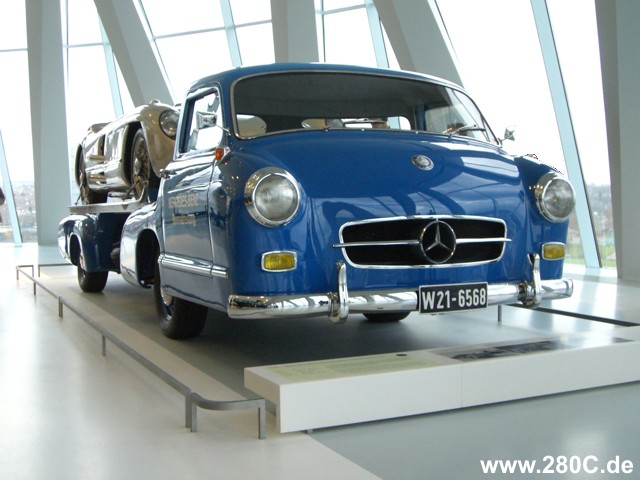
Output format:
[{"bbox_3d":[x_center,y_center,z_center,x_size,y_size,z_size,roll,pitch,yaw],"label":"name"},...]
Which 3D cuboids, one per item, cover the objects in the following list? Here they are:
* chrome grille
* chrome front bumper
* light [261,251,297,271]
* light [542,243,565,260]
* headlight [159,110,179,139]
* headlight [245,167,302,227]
[{"bbox_3d":[0.544,0.009,4.219,1.000,0.255,0.150,-1,3,-25],"label":"chrome grille"},{"bbox_3d":[0.559,0.217,4.197,1.990,0.265,0.370,-1,3,-25],"label":"chrome front bumper"},{"bbox_3d":[-0.186,0.097,3.940,0.160,0.092,0.050,-1,3,-19],"label":"light"},{"bbox_3d":[1.233,0.063,4.596,0.160,0.092,0.050,-2,3,-31],"label":"light"},{"bbox_3d":[-1.053,-0.821,6.203,0.205,0.210,0.125,-1,3,-21],"label":"headlight"},{"bbox_3d":[-0.214,-0.193,3.942,0.240,0.260,0.130,-1,3,-23],"label":"headlight"}]

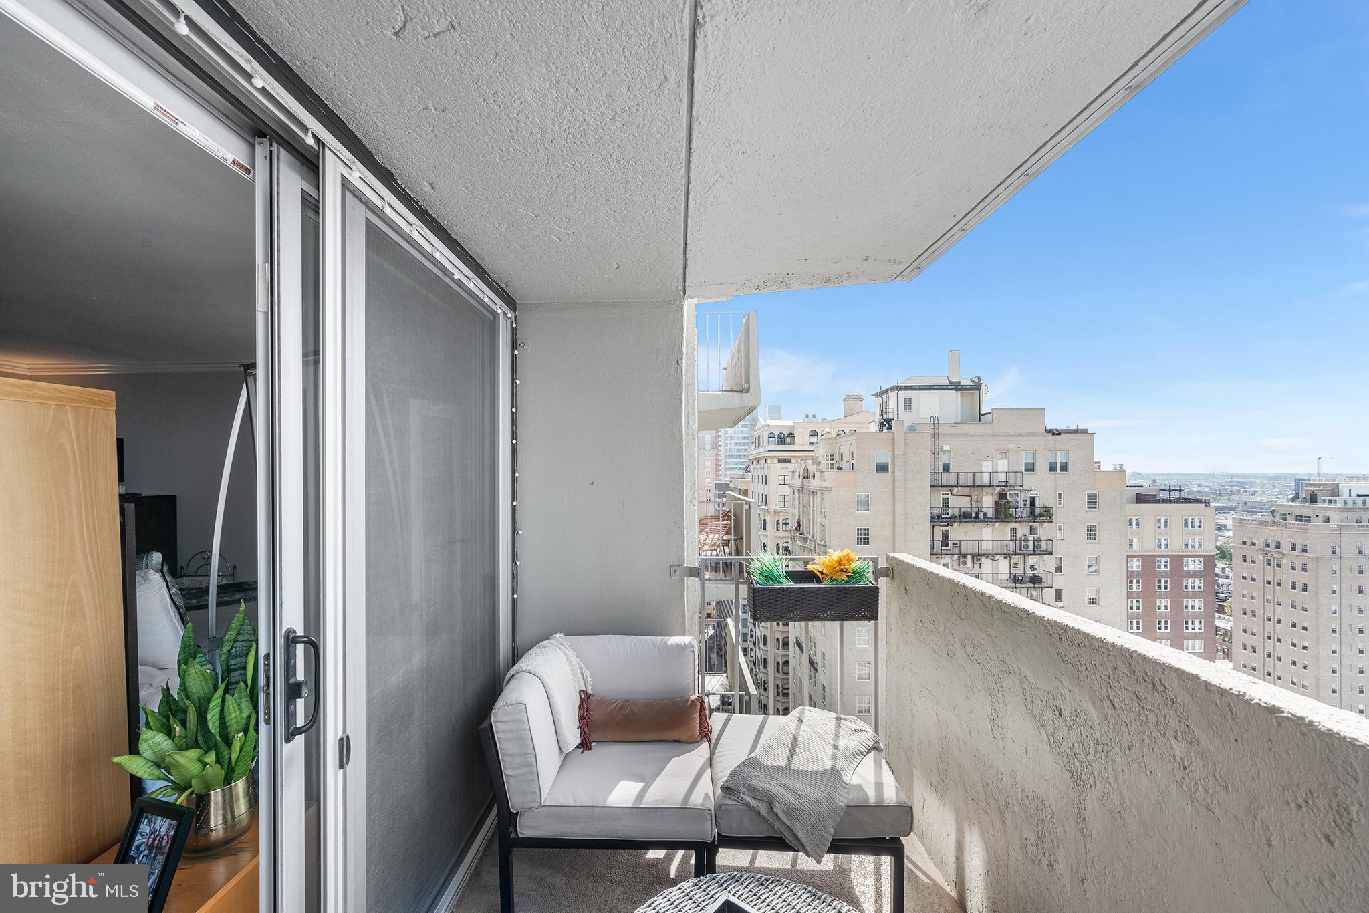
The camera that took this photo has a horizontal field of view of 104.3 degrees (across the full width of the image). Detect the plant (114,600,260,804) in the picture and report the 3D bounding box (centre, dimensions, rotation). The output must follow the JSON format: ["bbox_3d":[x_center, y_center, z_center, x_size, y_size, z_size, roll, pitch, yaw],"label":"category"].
[{"bbox_3d":[-1.275,0.650,1.405,0.320,0.530,0.340,-1,-2,45],"label":"plant"}]

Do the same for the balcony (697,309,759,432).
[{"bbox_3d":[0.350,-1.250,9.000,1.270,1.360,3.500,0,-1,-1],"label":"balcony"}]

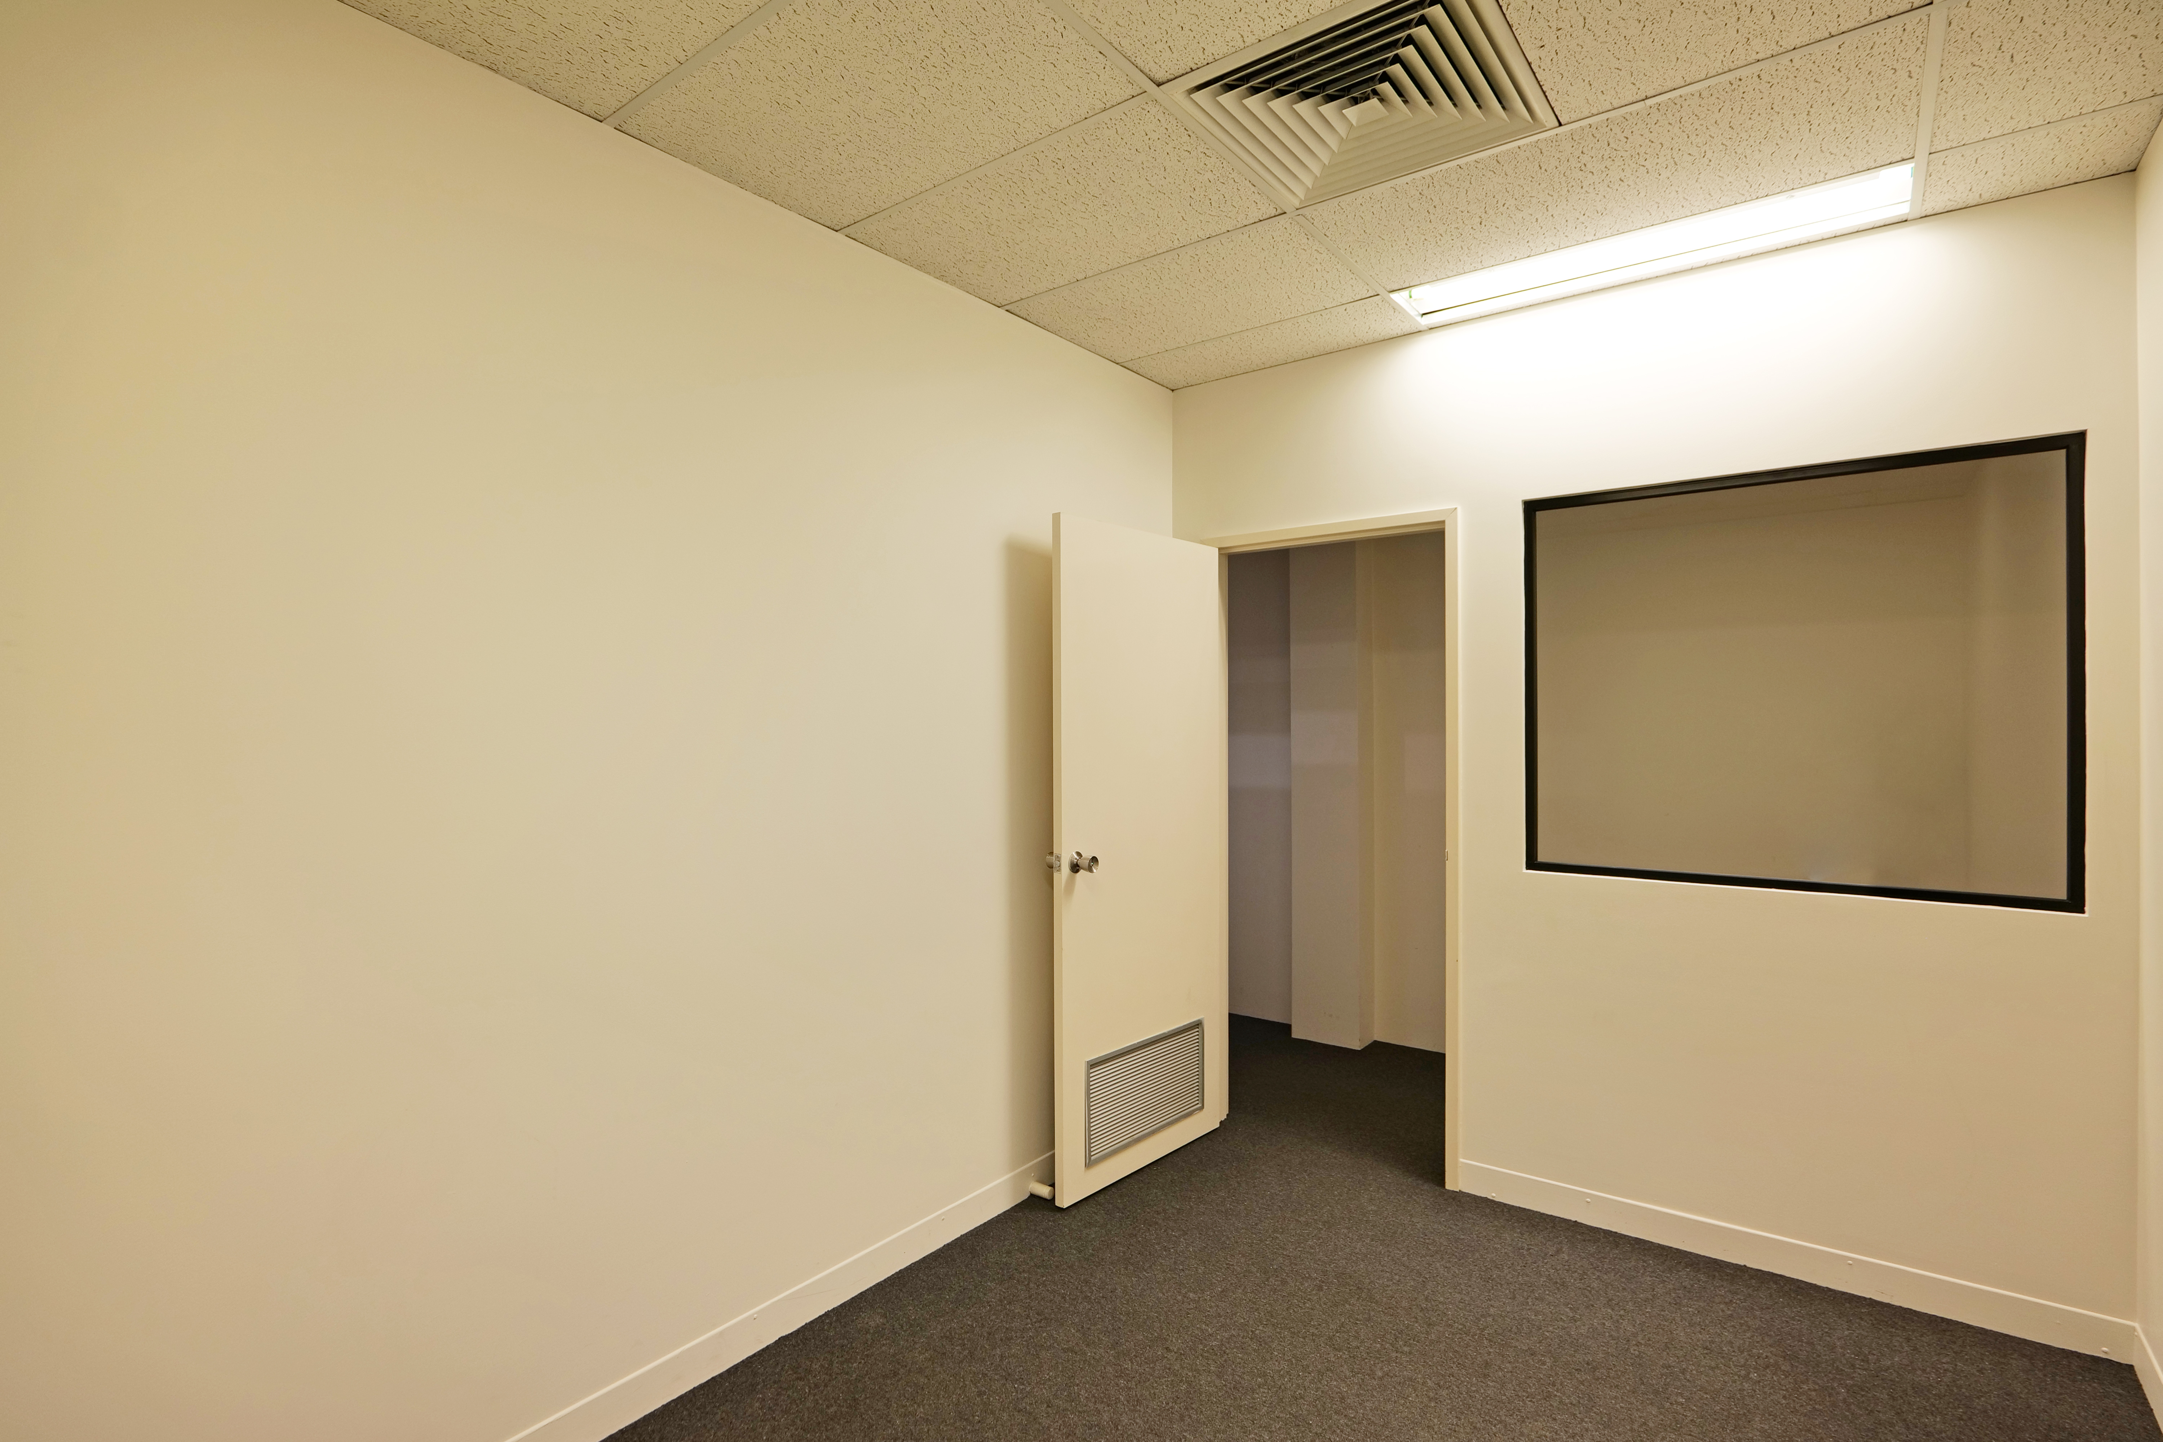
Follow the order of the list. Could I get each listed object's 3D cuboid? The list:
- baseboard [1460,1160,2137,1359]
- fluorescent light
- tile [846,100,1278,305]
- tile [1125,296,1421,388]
[{"bbox_3d":[1.813,1.435,2.632,1.490,0.098,0.015,0,0,36],"label":"baseboard"},{"bbox_3d":[1.495,-1.280,2.623,1.180,0.070,0.340,0,0,36],"label":"fluorescent light"},{"bbox_3d":[-0.052,-1.255,2.415,0.945,0.020,0.585,0,0,37],"label":"tile"},{"bbox_3d":[0.622,-1.265,3.240,0.945,0.020,0.360,0,0,37],"label":"tile"}]

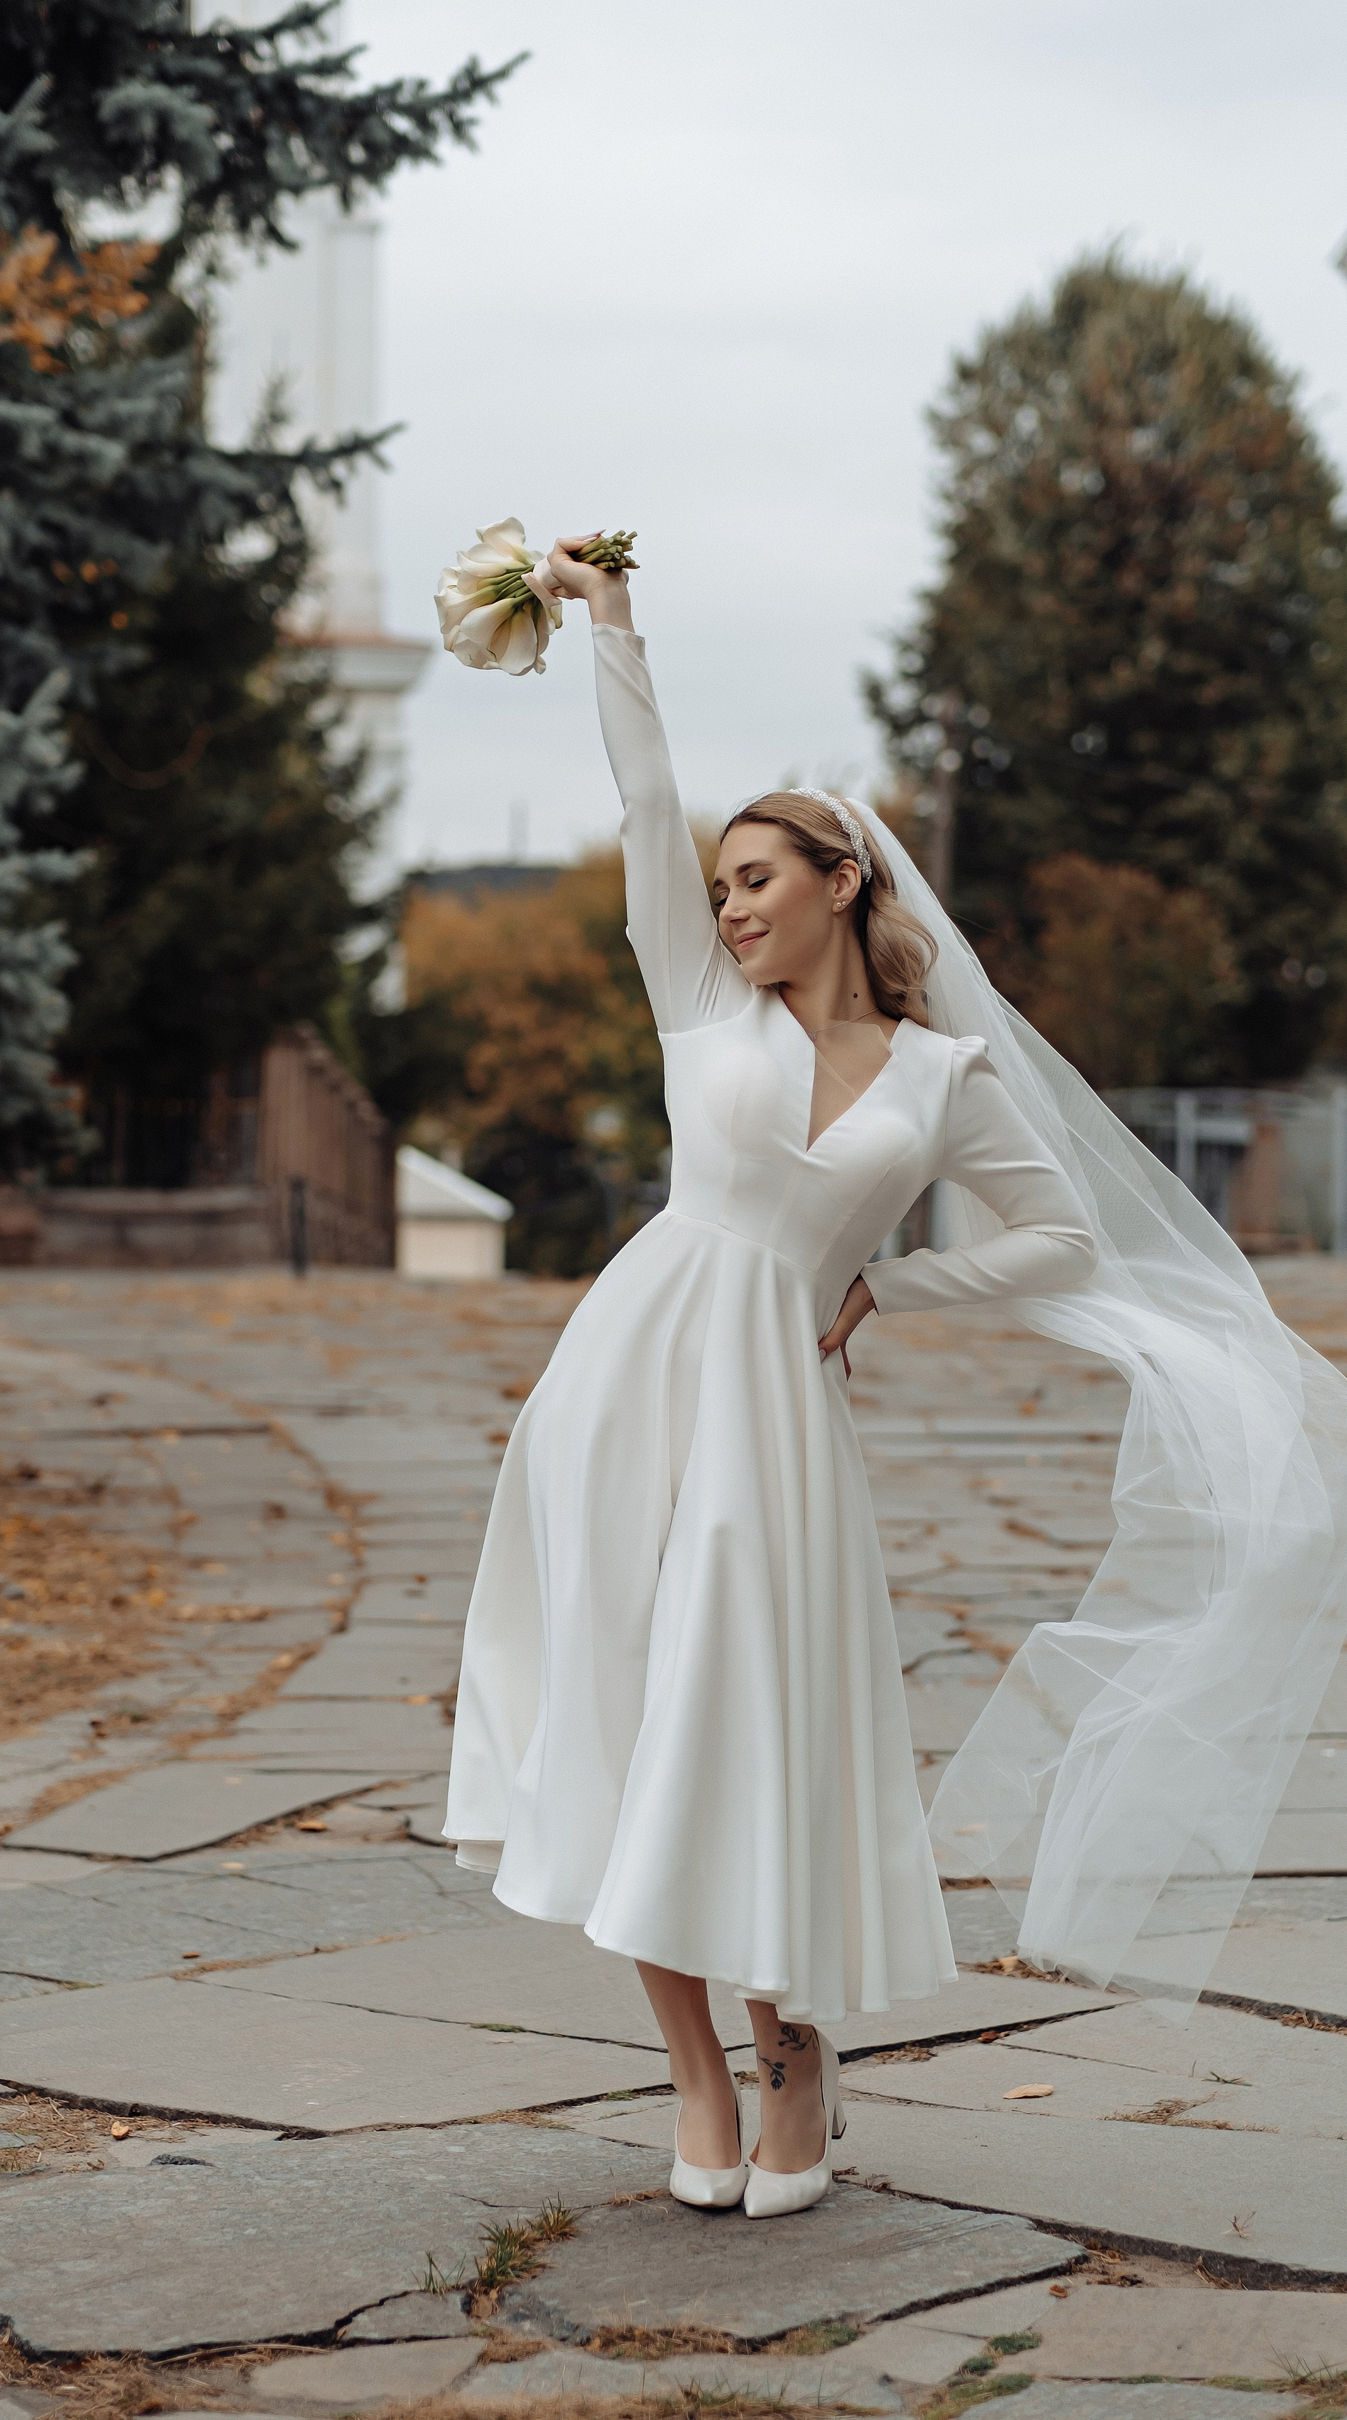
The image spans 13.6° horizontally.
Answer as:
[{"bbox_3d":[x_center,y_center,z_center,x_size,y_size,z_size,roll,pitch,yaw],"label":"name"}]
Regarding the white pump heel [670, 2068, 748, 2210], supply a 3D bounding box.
[{"bbox_3d":[0.044,1.133,6.900,0.085,0.140,0.240,0,4,0],"label":"white pump heel"}]

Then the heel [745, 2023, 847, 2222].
[{"bbox_3d":[0.145,1.116,6.900,0.085,0.145,0.240,0,11,19],"label":"heel"}]

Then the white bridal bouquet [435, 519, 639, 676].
[{"bbox_3d":[-0.161,-0.749,6.880,0.260,0.190,0.190,-21,-8,22],"label":"white bridal bouquet"}]

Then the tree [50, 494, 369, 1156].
[{"bbox_3d":[-2.740,-2.260,33.000,2.300,4.900,2.300,0,1,0],"label":"tree"}]

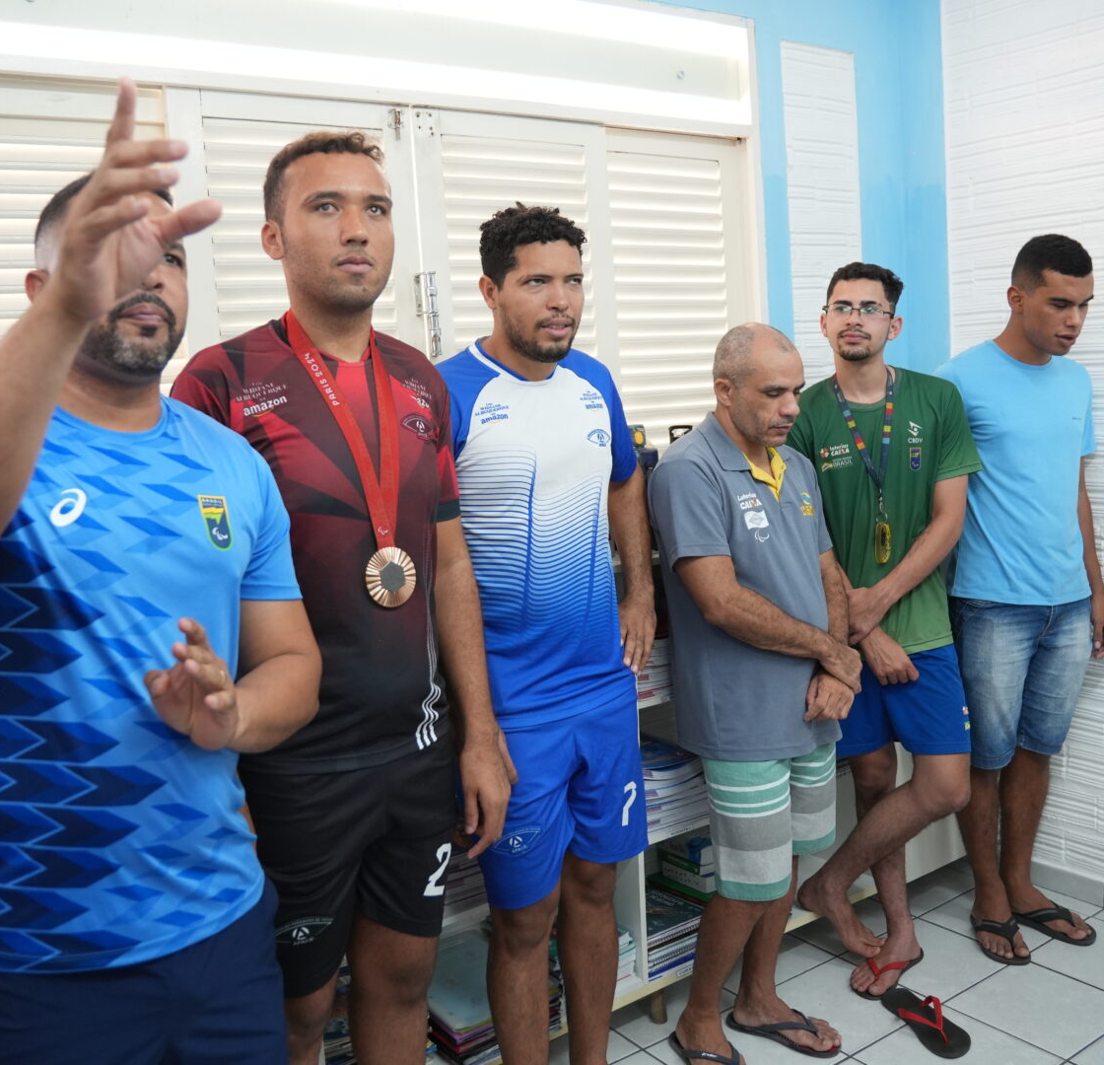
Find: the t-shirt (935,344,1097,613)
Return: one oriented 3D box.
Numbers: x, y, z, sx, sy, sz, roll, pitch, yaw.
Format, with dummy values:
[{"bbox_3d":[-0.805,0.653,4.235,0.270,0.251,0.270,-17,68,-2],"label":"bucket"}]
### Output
[{"bbox_3d":[1.144,-0.152,2.760,0.440,0.660,0.250,-5,5,-17],"label":"t-shirt"}]

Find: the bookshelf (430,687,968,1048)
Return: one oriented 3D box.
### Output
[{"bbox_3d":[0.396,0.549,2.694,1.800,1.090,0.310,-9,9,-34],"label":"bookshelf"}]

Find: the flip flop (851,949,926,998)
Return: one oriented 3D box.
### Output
[{"bbox_3d":[0.822,1.040,2.680,0.280,0.055,0.100,-10,10,-39],"label":"flip flop"}]

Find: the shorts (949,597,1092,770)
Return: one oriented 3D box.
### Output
[{"bbox_3d":[1.192,0.357,2.830,0.360,0.480,0.250,-5,5,-17],"label":"shorts"}]

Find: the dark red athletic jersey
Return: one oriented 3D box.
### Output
[{"bbox_3d":[-0.312,0.012,1.632,0.490,0.630,0.260,-8,7,-40],"label":"dark red athletic jersey"}]

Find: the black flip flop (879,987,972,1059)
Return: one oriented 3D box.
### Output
[{"bbox_3d":[0.830,1.089,2.484,0.100,0.055,0.260,-6,6,-25],"label":"black flip flop"}]

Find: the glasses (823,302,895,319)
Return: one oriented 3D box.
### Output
[{"bbox_3d":[0.718,-0.512,2.583,0.140,0.042,0.138,-1,6,22],"label":"glasses"}]

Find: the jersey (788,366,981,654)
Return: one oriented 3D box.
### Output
[{"bbox_3d":[0.783,-0.065,2.640,0.470,0.680,0.260,-2,8,12],"label":"jersey"}]

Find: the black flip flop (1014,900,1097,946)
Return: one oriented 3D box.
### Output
[{"bbox_3d":[1.289,0.985,2.876,0.100,0.055,0.265,-9,9,-36],"label":"black flip flop"}]

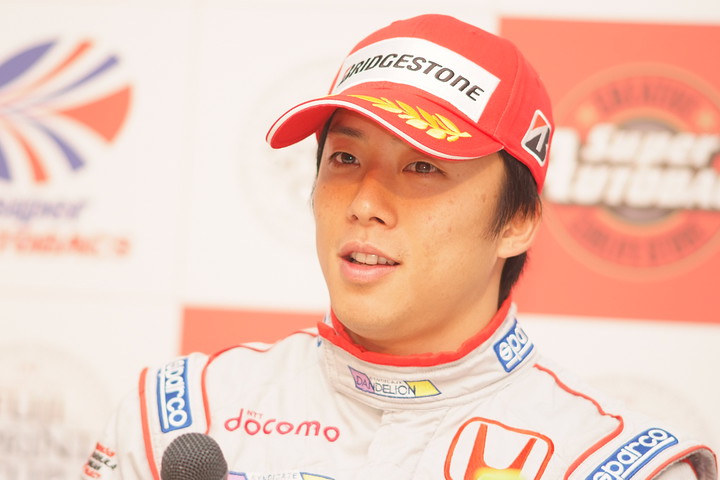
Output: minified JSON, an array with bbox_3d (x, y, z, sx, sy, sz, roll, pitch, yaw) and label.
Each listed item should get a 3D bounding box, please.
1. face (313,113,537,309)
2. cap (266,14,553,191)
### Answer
[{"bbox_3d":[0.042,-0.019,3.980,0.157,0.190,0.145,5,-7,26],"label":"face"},{"bbox_3d":[0.044,-0.106,3.990,0.178,0.142,0.260,5,-11,27],"label":"cap"}]

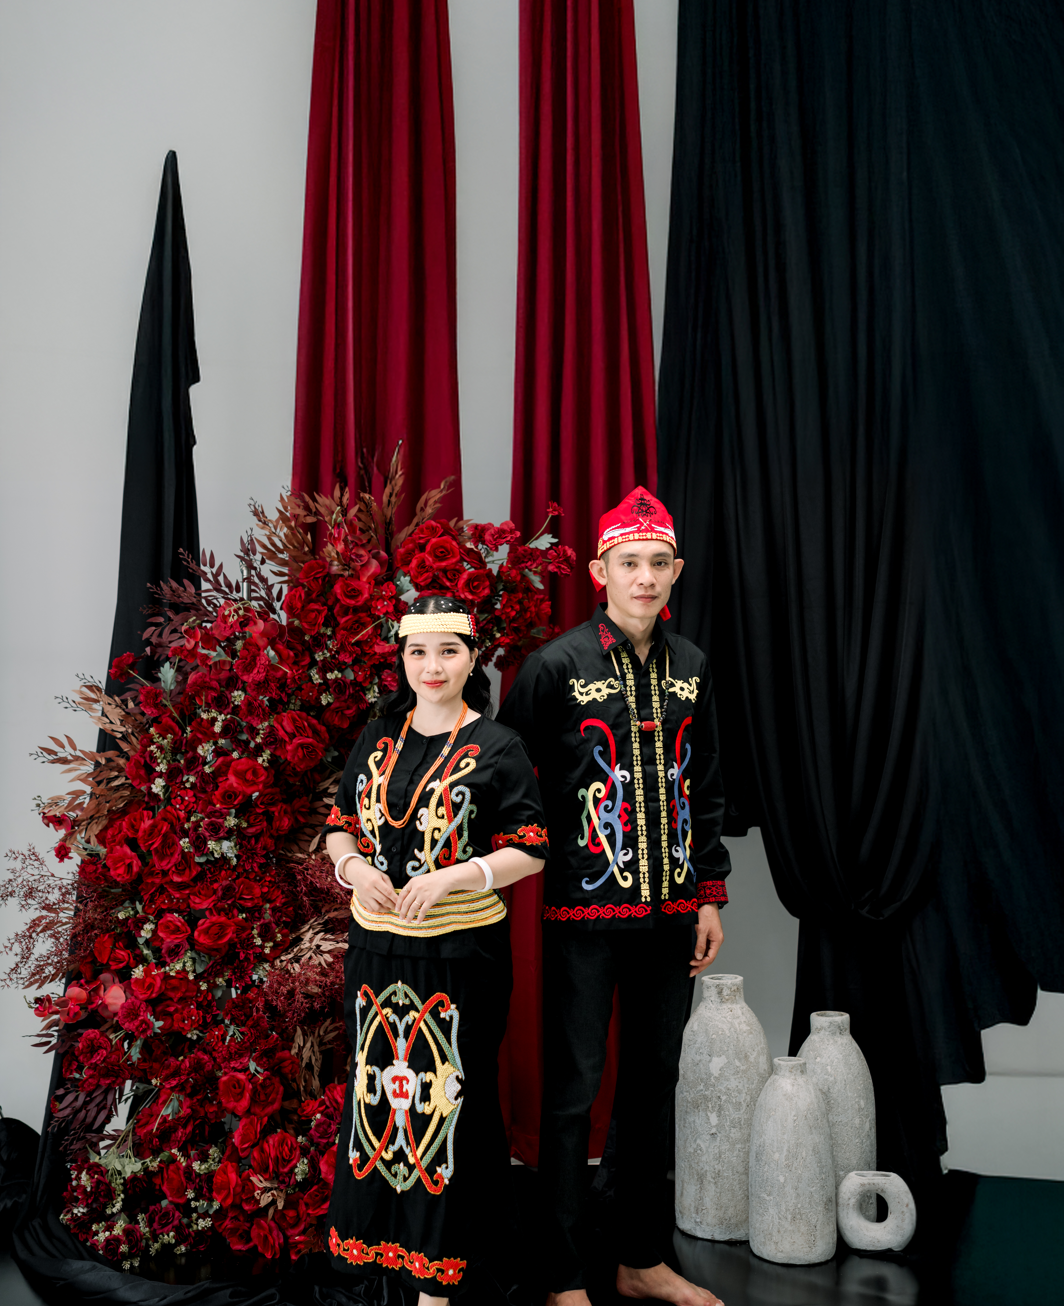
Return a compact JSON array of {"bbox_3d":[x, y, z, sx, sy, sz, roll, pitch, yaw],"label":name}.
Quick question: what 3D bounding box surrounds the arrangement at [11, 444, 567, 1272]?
[{"bbox_3d":[-0.575,0.480,5.200,1.310,1.800,0.600,0,0,-3],"label":"arrangement"}]

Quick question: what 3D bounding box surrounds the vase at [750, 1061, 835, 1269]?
[{"bbox_3d":[0.606,1.175,5.150,0.204,0.450,0.204,0,0,0],"label":"vase"}]

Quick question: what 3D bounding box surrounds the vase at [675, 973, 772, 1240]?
[{"bbox_3d":[0.466,1.097,5.380,0.240,0.605,0.240,0,0,0],"label":"vase"}]

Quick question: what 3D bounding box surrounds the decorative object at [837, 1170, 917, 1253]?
[{"bbox_3d":[0.811,1.315,5.200,0.186,0.171,0.085,0,0,7],"label":"decorative object"}]

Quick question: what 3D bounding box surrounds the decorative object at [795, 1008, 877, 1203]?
[{"bbox_3d":[0.735,1.146,5.430,0.218,0.508,0.218,0,0,0],"label":"decorative object"}]

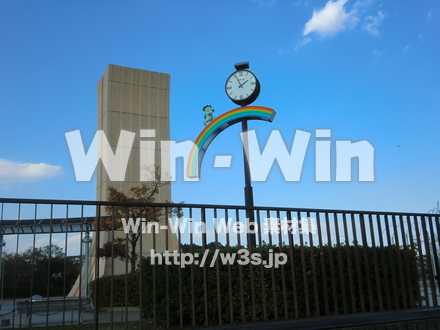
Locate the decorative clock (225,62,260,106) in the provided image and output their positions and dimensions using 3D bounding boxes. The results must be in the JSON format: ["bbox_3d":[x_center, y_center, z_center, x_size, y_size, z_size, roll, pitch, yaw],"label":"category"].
[{"bbox_3d":[0.528,-1.850,10.443,0.750,0.960,0.300,-7,-14,18],"label":"decorative clock"}]

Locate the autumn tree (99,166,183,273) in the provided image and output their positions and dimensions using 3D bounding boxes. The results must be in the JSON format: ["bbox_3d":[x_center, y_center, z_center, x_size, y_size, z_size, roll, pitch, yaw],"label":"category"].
[{"bbox_3d":[-2.710,2.334,15.418,2.750,4.630,2.500,-3,-14,0],"label":"autumn tree"}]

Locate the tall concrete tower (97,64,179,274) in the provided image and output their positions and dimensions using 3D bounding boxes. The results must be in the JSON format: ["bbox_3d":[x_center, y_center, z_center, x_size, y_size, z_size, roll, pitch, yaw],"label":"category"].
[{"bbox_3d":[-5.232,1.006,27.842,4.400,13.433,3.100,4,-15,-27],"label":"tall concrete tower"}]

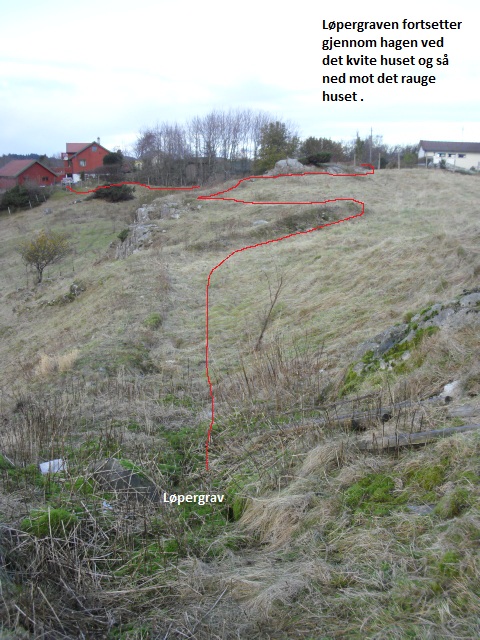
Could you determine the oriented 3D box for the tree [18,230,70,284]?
[{"bbox_3d":[-10.011,-3.254,36.000,2.550,2.650,2.500,-4,13,-16],"label":"tree"}]

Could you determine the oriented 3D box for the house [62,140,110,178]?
[{"bbox_3d":[-25.601,-27.336,121.000,9.200,6.900,10.000,-3,13,-12],"label":"house"}]

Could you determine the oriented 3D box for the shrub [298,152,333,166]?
[{"bbox_3d":[5.913,-12.536,55.000,2.600,1.100,2.100,1,13,6],"label":"shrub"}]

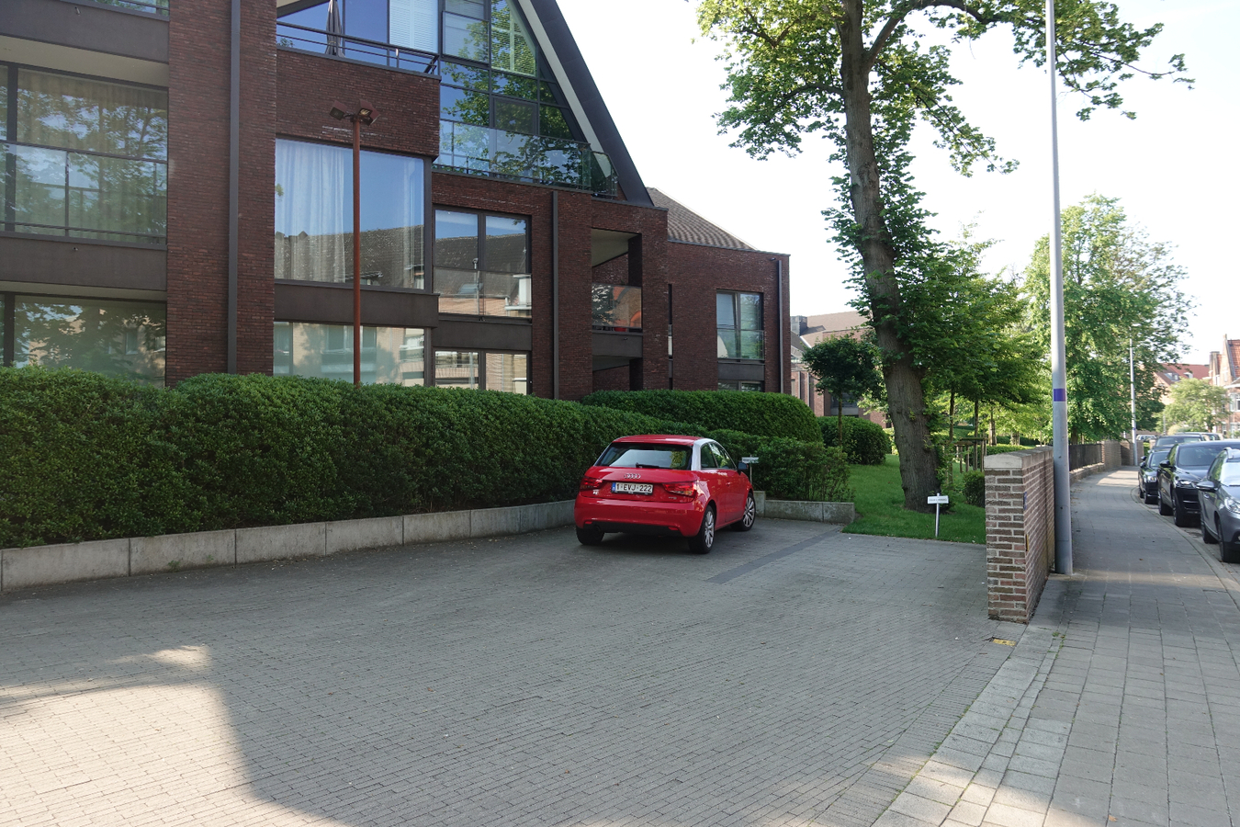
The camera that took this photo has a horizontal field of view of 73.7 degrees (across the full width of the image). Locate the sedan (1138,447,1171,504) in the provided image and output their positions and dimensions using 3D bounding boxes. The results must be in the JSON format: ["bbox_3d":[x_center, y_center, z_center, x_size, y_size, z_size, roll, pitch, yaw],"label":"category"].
[{"bbox_3d":[15.398,1.689,22.739,1.800,1.440,4.500,-2,-3,30],"label":"sedan"}]

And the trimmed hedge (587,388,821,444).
[{"bbox_3d":[1.776,0.559,18.273,5.500,2.100,1.800,1,-3,-27],"label":"trimmed hedge"}]

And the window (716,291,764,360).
[{"bbox_3d":[3.982,-2.907,27.400,1.920,2.320,0.150,1,-3,-27],"label":"window"}]

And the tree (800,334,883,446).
[{"bbox_3d":[5.093,-0.015,18.978,1.900,3.530,1.900,-1,-2,15],"label":"tree"}]

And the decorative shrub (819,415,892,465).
[{"bbox_3d":[9.654,1.109,34.618,3.300,2.010,2.600,1,-3,-27],"label":"decorative shrub"}]

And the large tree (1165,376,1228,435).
[{"bbox_3d":[49.473,0.237,70.971,5.600,6.630,5.600,-2,-3,35],"label":"large tree"}]

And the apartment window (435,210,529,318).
[{"bbox_3d":[-3.073,-3.312,18.400,2.210,2.330,0.150,1,-3,-27],"label":"apartment window"}]

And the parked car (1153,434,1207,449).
[{"bbox_3d":[19.158,1.650,28.173,1.820,1.770,4.500,-2,-3,31],"label":"parked car"}]

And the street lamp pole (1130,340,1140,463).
[{"bbox_3d":[28.687,-0.845,46.149,0.200,7.500,0.200,-2,-3,30],"label":"street lamp pole"}]

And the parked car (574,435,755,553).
[{"bbox_3d":[0.810,1.052,11.870,1.740,1.416,3.954,-1,-2,20],"label":"parked car"}]

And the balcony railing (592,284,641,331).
[{"bbox_3d":[-0.130,-2.604,20.267,1.460,1.080,0.080,1,-3,-27],"label":"balcony railing"}]

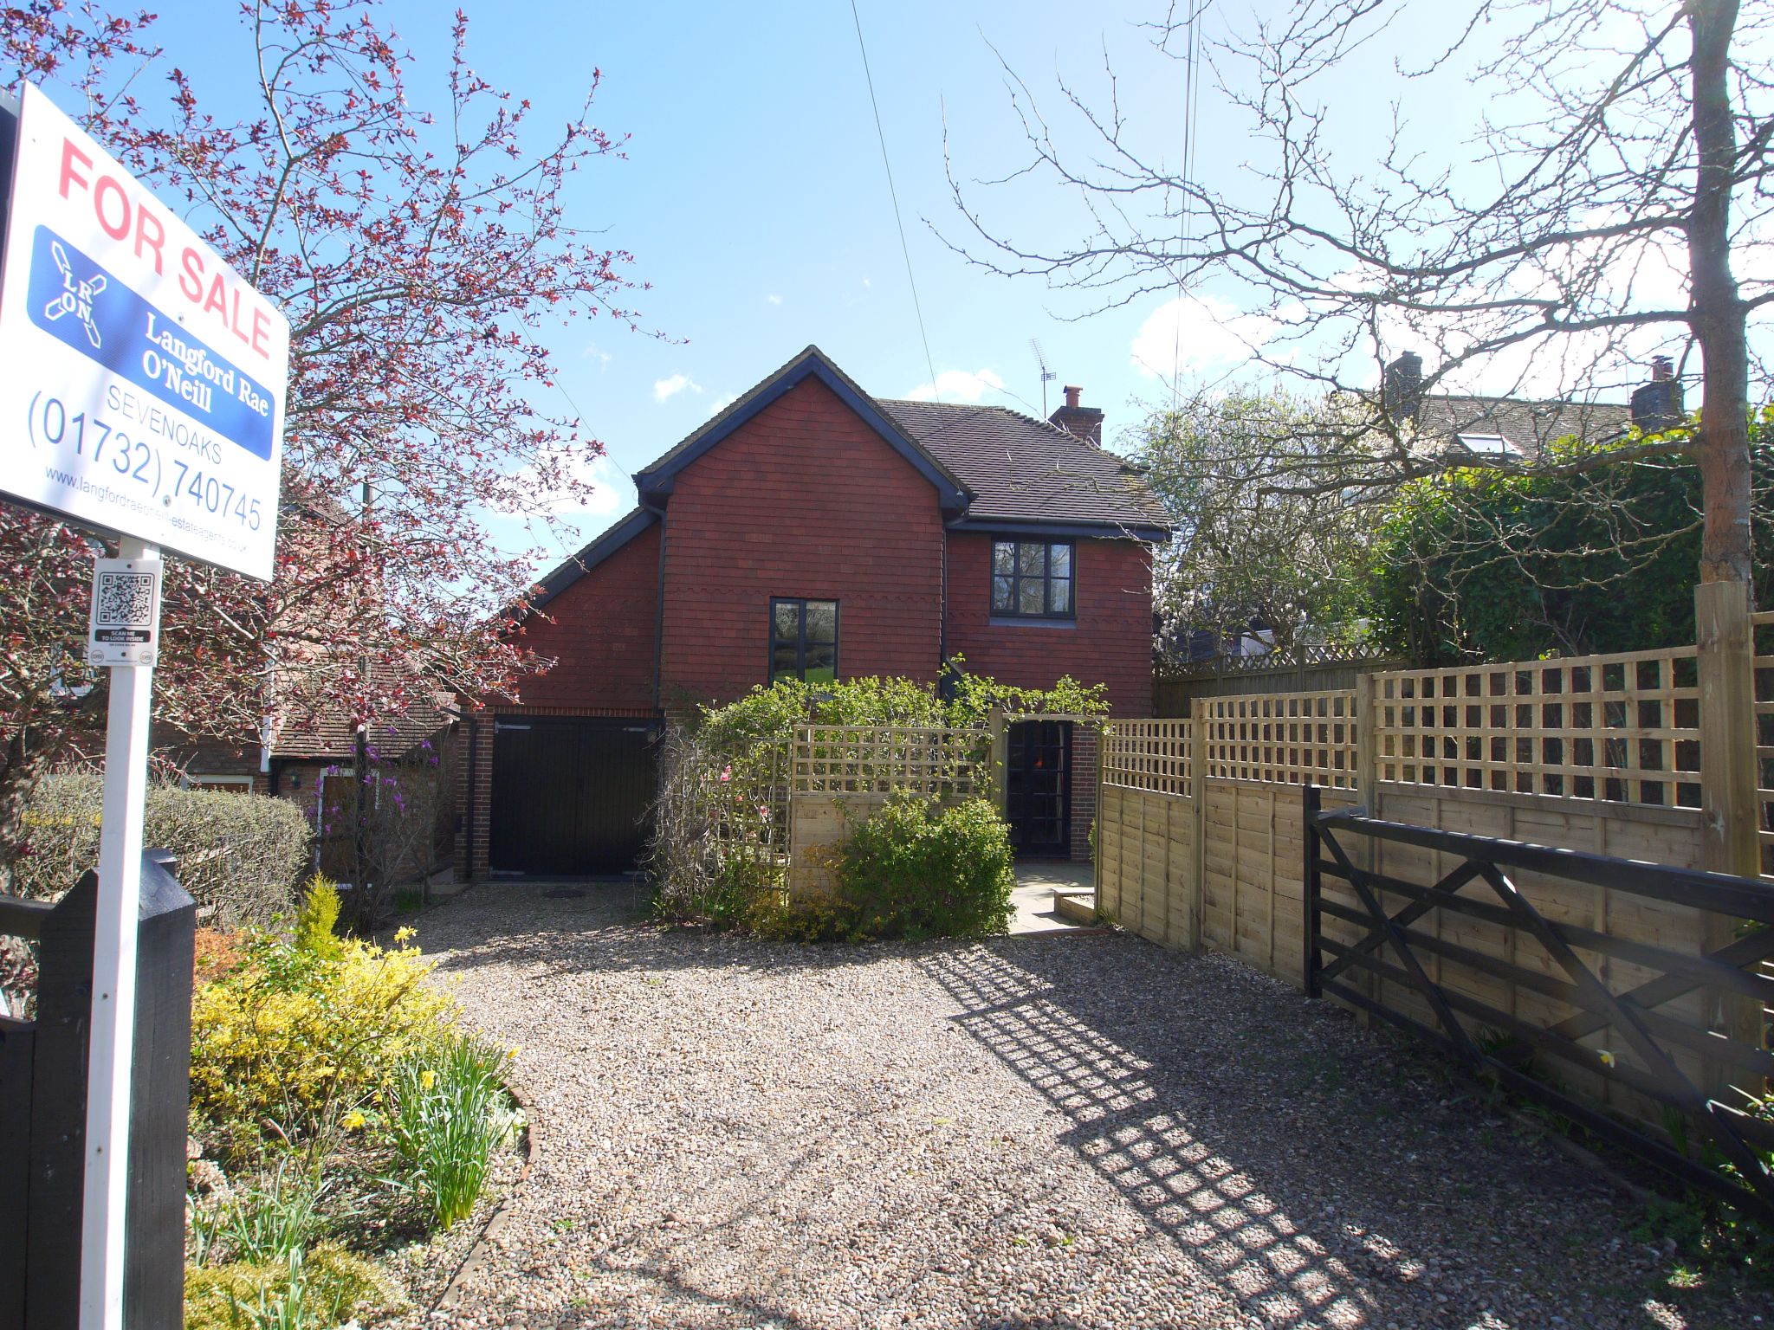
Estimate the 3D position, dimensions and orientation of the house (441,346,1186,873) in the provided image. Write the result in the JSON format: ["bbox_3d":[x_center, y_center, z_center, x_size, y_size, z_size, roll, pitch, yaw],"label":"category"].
[{"bbox_3d":[-1.115,-0.813,15.207,10.100,7.900,7.800,2,-3,-8],"label":"house"}]

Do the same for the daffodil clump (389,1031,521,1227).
[{"bbox_3d":[-1.352,1.465,2.880,0.400,0.500,0.400,1,-3,0],"label":"daffodil clump"}]

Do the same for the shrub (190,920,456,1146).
[{"bbox_3d":[-2.345,1.384,3.720,1.120,0.740,1.000,1,-3,0],"label":"shrub"}]

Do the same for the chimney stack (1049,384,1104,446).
[{"bbox_3d":[3.585,-4.601,17.419,0.760,1.350,0.850,2,-3,-8],"label":"chimney stack"}]

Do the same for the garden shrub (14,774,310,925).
[{"bbox_3d":[-5.899,1.474,7.500,2.500,1.150,1.050,1,-3,0],"label":"garden shrub"}]

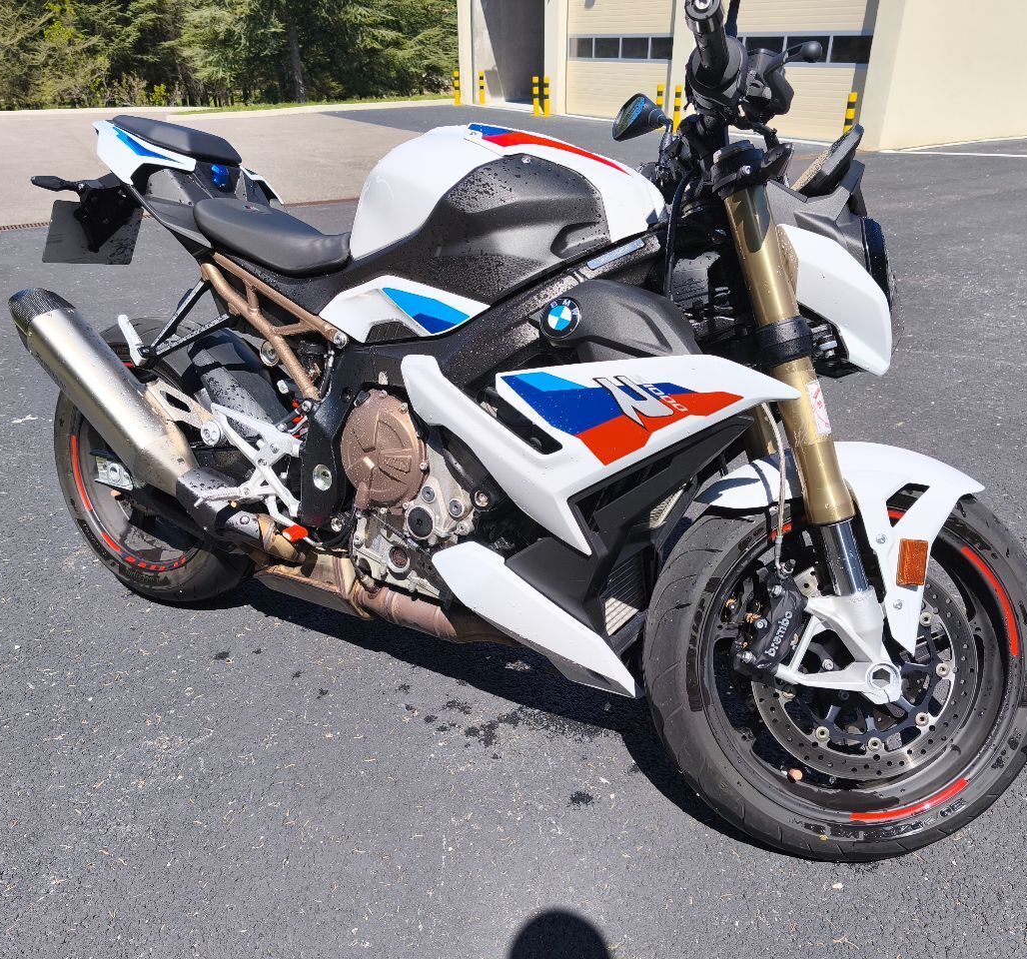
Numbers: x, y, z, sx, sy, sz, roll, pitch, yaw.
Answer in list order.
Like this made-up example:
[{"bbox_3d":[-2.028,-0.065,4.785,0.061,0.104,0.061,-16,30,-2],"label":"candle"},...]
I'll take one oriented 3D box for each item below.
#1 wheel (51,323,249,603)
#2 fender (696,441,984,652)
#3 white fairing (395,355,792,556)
[{"bbox_3d":[-0.773,-0.040,1.920,0.641,0.641,0.190,13,18,28],"label":"wheel"},{"bbox_3d":[0.485,0.089,1.261,0.430,0.295,0.190,-2,3,-1],"label":"fender"},{"bbox_3d":[0.068,-0.053,1.161,0.590,0.285,0.130,13,18,28],"label":"white fairing"}]

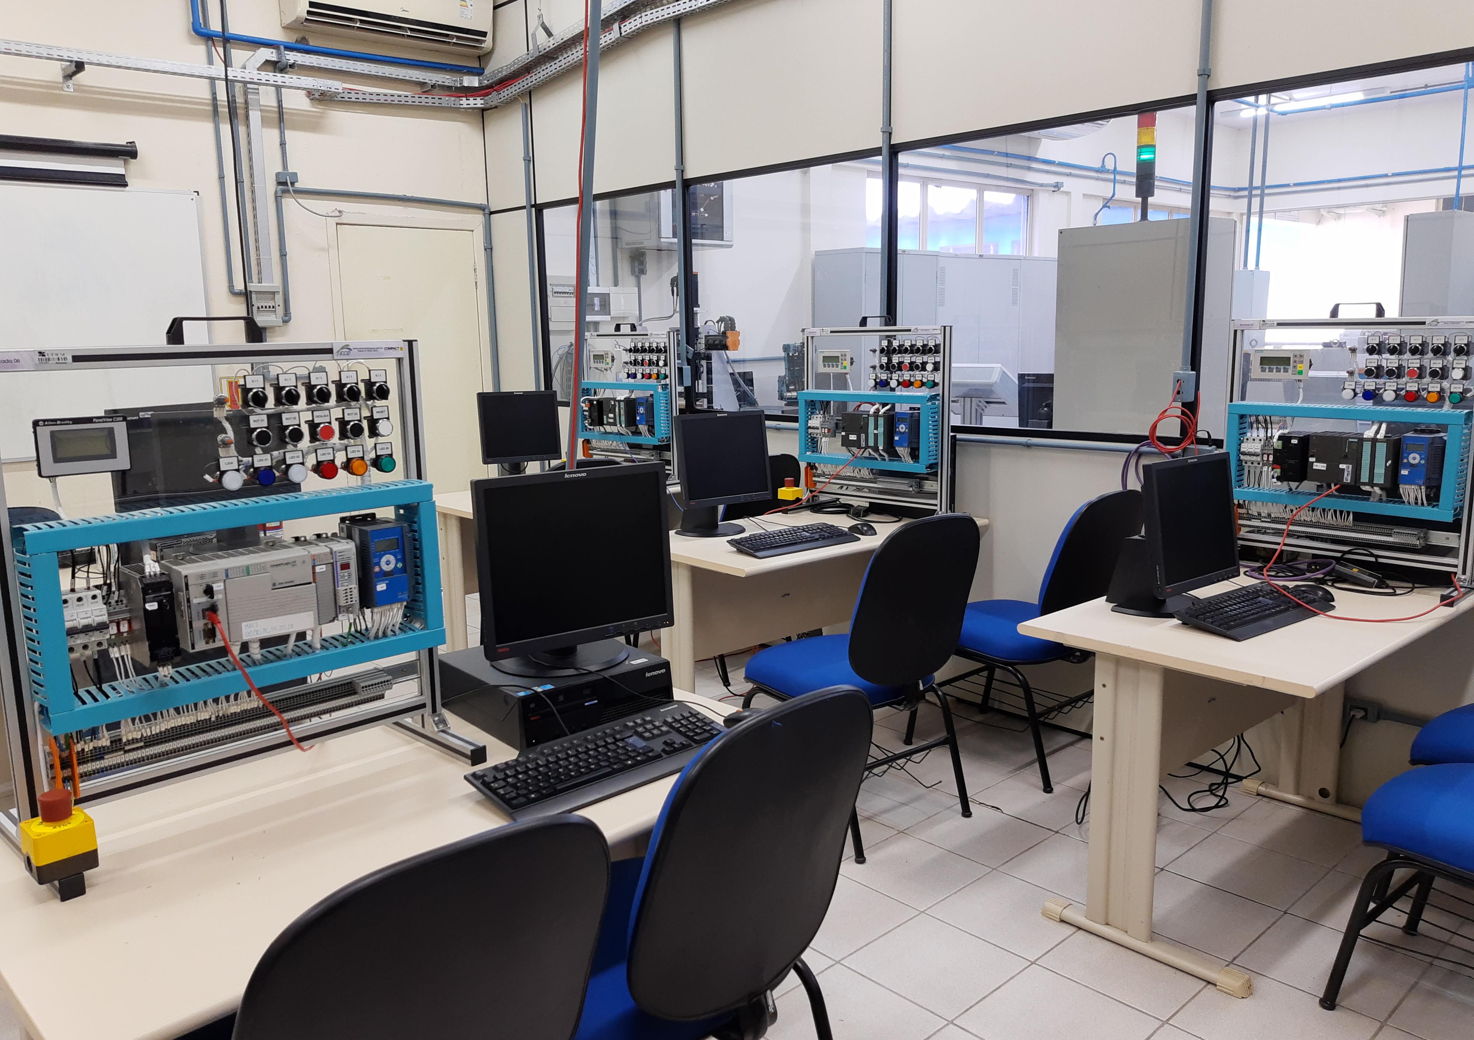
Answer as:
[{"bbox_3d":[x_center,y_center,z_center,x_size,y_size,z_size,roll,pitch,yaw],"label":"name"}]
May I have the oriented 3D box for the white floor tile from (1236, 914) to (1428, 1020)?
[{"bbox_3d":[1.353,1.016,2.523,0.310,0.010,0.310,-10,13,-42],"label":"white floor tile"}]

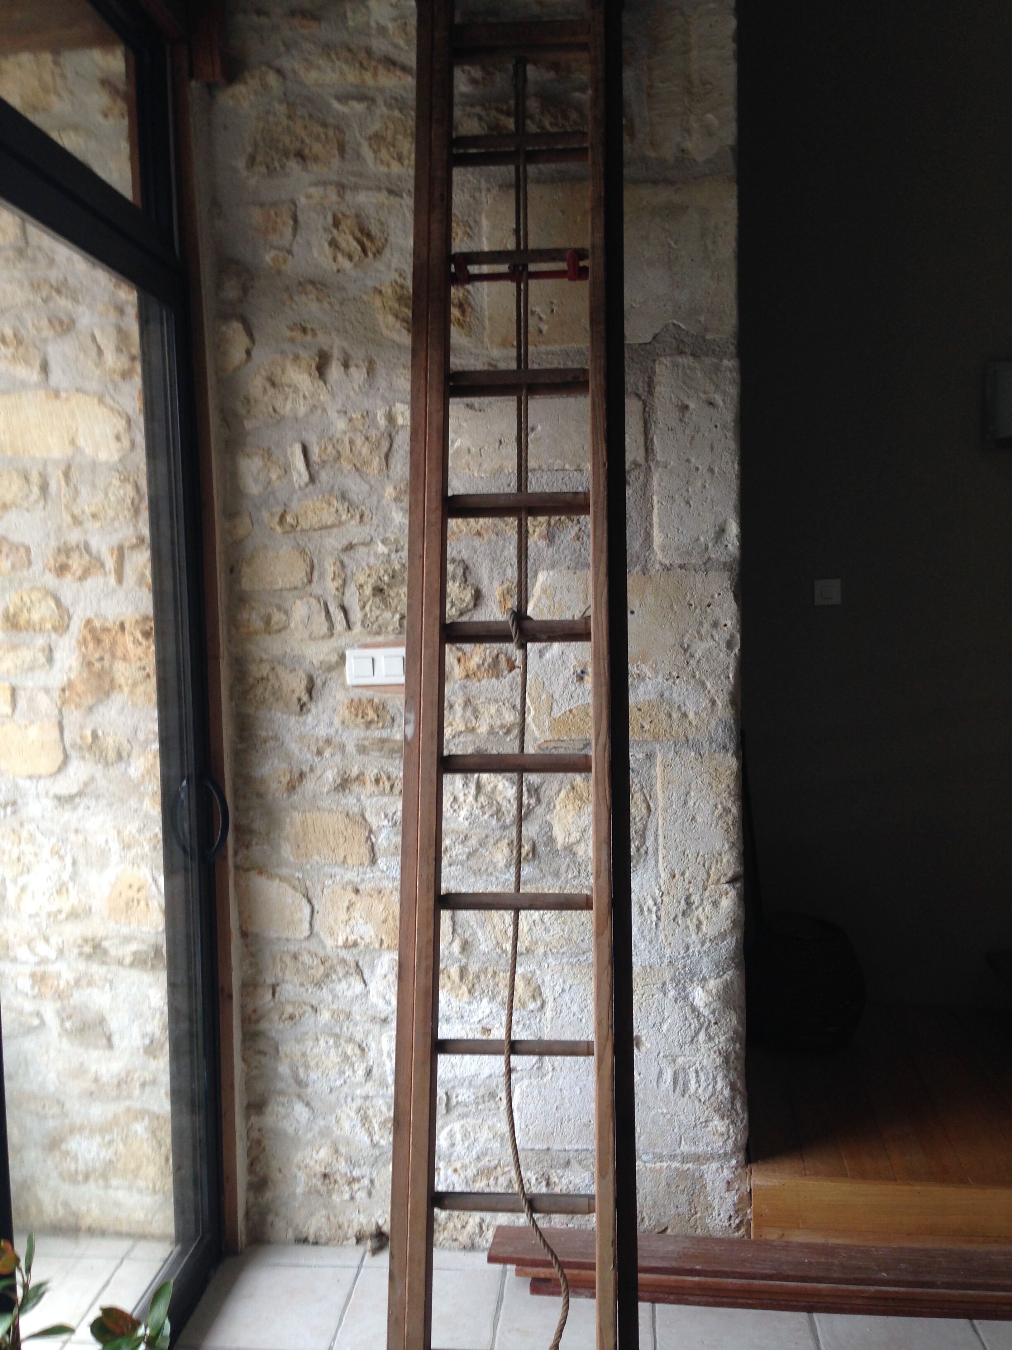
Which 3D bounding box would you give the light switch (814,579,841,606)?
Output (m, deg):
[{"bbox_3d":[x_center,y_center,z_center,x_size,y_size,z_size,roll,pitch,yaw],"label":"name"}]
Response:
[{"bbox_3d":[0.993,-0.256,3.970,0.080,0.080,0.012,-1,4,8],"label":"light switch"}]

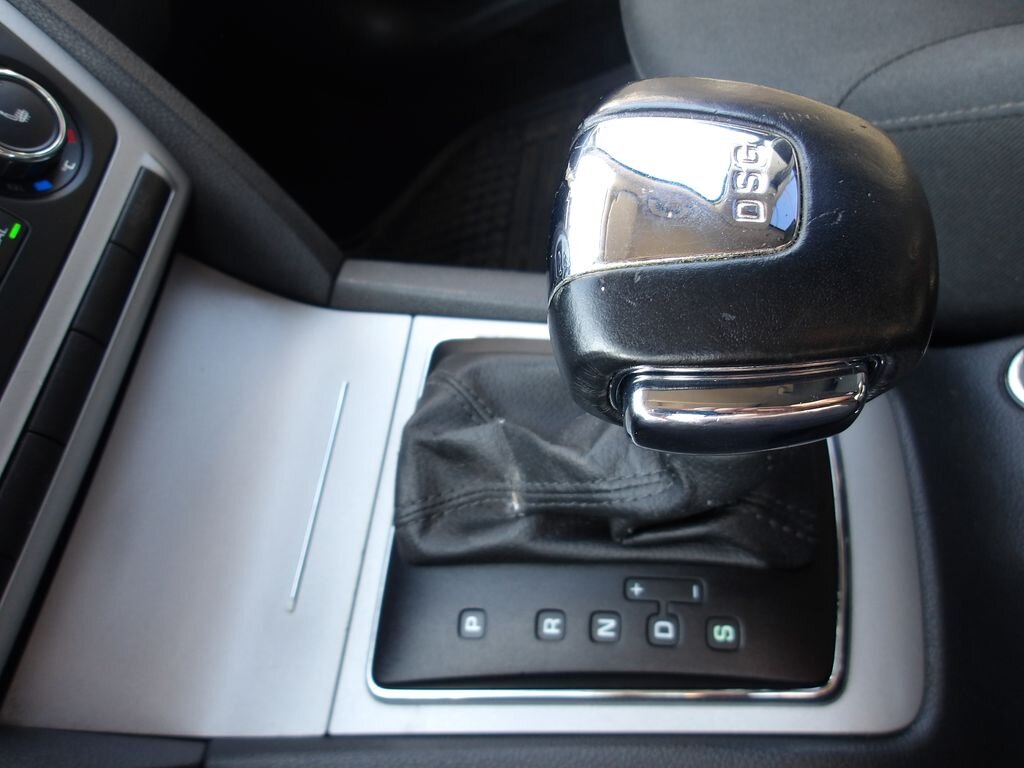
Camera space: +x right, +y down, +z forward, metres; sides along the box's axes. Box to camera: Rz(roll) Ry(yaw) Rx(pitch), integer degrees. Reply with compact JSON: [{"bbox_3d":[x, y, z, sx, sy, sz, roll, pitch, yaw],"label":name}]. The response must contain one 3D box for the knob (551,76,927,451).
[{"bbox_3d":[0.047,-0.021,0.169,0.074,0.080,0.064,-4,60,20],"label":"knob"}]

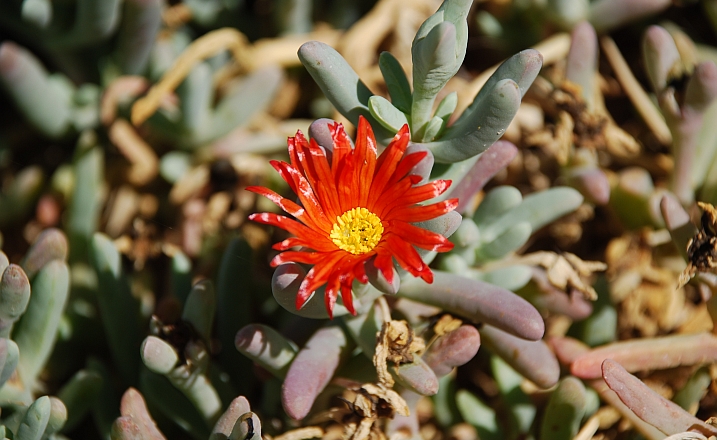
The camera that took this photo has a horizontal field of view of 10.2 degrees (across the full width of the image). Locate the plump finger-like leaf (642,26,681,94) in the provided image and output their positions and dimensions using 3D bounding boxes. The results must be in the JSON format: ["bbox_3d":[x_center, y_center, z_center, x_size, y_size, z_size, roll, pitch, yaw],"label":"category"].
[{"bbox_3d":[0.061,-0.032,0.813,0.007,0.017,0.006,-7,36,5],"label":"plump finger-like leaf"}]

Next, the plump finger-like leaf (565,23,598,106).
[{"bbox_3d":[0.046,-0.030,0.816,0.006,0.023,0.005,-2,35,3],"label":"plump finger-like leaf"}]

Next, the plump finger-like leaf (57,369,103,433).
[{"bbox_3d":[-0.058,0.037,0.825,0.007,0.016,0.007,28,34,-2],"label":"plump finger-like leaf"}]

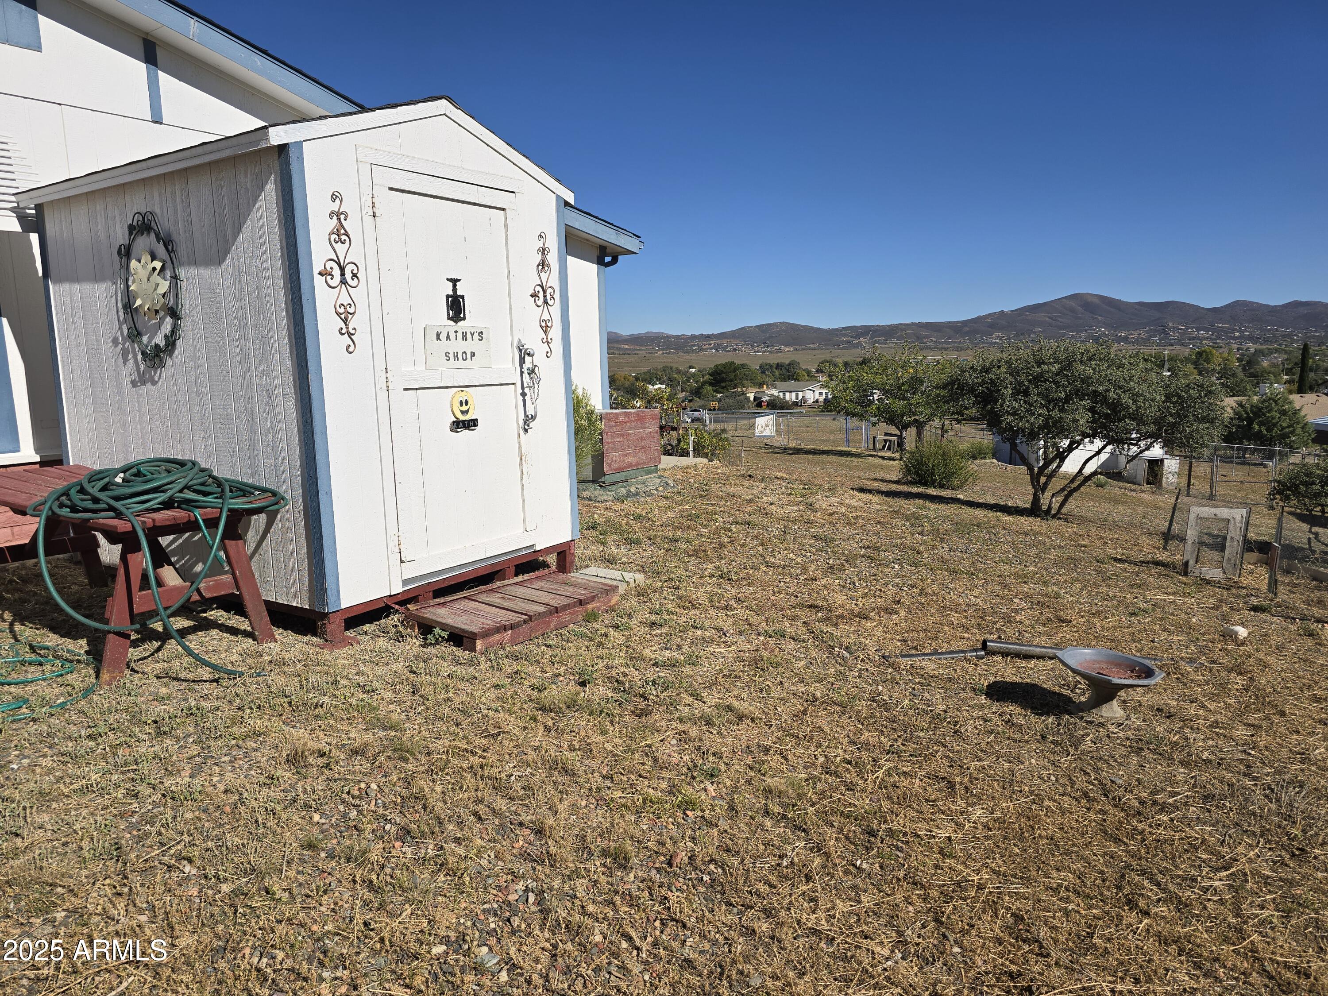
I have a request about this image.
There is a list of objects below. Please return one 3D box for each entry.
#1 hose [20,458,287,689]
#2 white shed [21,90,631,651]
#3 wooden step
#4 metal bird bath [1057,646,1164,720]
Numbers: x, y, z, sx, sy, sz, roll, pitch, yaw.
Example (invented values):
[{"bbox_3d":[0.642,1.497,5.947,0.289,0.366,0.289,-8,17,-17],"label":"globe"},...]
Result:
[{"bbox_3d":[-2.249,0.296,3.944,0.960,0.880,0.820,5,11,33],"label":"hose"},{"bbox_3d":[-2.140,-0.837,5.427,2.550,2.680,2.046,5,11,33],"label":"white shed"},{"bbox_3d":[-0.760,0.580,4.689,0.490,0.108,1.100,12,13,33],"label":"wooden step"},{"bbox_3d":[1.832,0.802,3.655,0.390,0.240,0.390,10,15,32],"label":"metal bird bath"}]

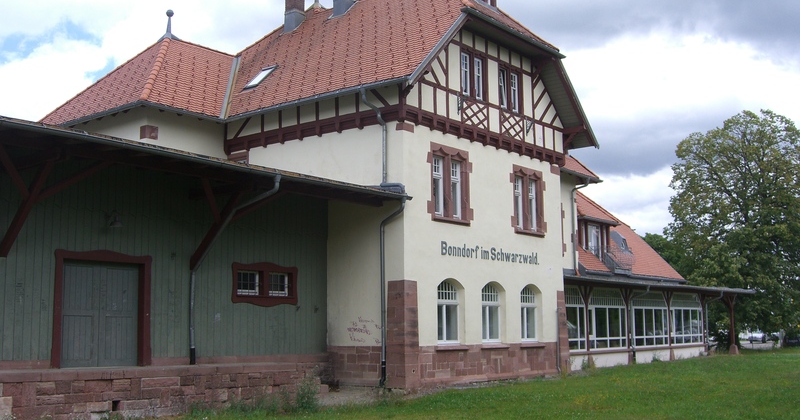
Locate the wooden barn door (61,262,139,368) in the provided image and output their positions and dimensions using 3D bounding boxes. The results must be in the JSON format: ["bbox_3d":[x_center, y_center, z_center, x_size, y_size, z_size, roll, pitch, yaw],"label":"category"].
[{"bbox_3d":[-6.354,2.222,18.587,0.120,2.173,1.887,-6,-10,38],"label":"wooden barn door"}]

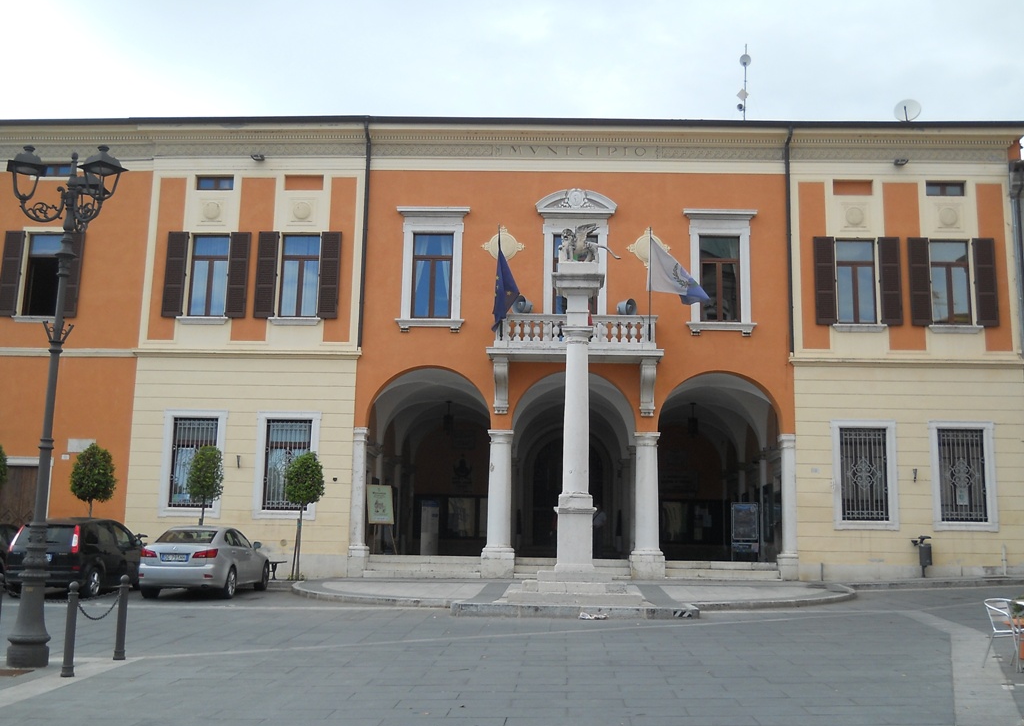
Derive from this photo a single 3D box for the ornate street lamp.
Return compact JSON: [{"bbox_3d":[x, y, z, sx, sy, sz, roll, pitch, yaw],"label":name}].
[{"bbox_3d":[-5.320,0.418,14.132,1.460,6.020,1.400,1,-11,2],"label":"ornate street lamp"}]

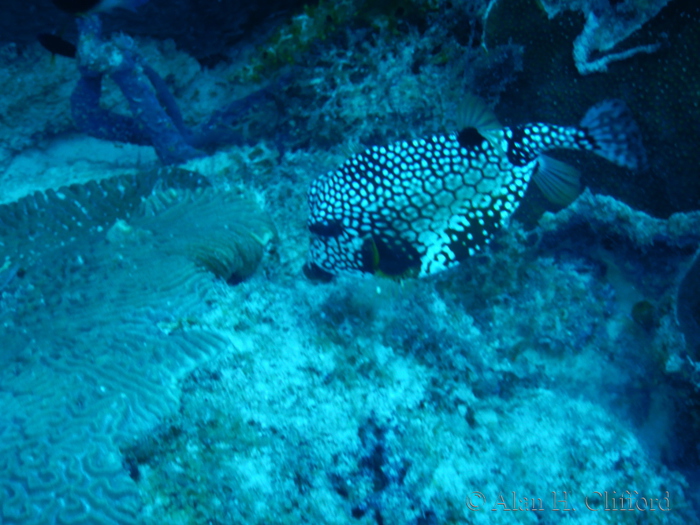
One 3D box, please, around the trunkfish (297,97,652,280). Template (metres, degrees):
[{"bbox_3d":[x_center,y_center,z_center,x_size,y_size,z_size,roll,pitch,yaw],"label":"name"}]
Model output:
[{"bbox_3d":[0.069,-0.055,1.460,0.220,0.092,0.062,-17,28,-2],"label":"trunkfish"}]

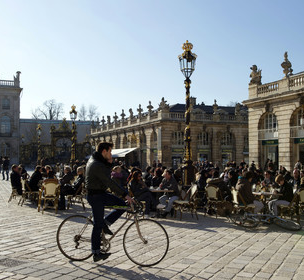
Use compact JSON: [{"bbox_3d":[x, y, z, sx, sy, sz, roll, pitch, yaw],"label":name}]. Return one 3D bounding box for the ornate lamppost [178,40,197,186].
[{"bbox_3d":[1.637,-1.067,19.026,0.840,6.970,0.840,0,-3,0],"label":"ornate lamppost"}]

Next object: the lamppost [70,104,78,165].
[{"bbox_3d":[-7.673,0.029,41.144,0.820,6.990,0.820,1,-3,-23],"label":"lamppost"}]

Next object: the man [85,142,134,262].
[{"bbox_3d":[-0.600,0.880,5.980,0.720,1.690,0.500,-1,-3,17],"label":"man"}]

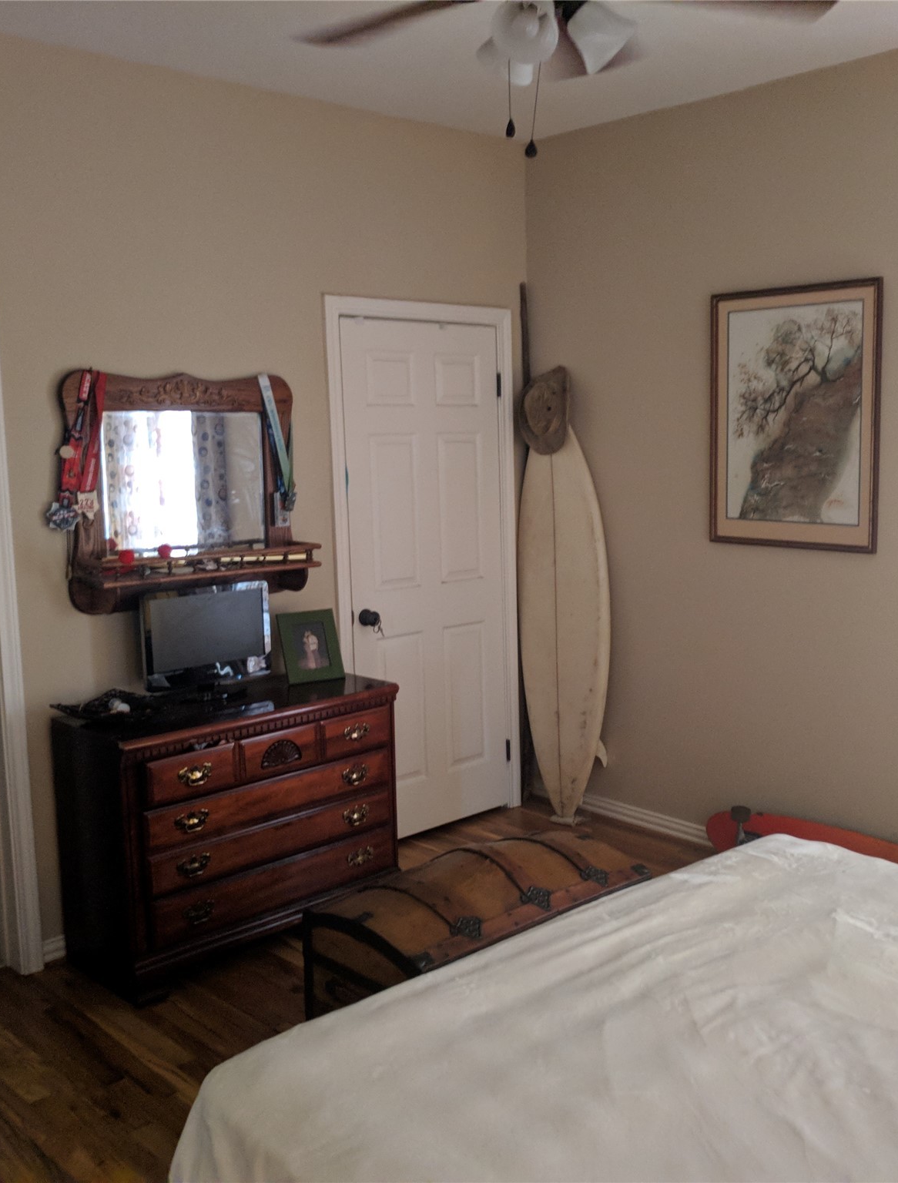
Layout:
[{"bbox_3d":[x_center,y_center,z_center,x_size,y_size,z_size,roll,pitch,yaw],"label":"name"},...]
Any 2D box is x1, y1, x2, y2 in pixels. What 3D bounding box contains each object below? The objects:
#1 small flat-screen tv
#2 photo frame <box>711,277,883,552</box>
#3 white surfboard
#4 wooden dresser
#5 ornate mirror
[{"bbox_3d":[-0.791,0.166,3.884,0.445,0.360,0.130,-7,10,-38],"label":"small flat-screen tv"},{"bbox_3d":[1.198,-0.602,4.132,0.030,0.897,0.665,-8,10,-42],"label":"photo frame"},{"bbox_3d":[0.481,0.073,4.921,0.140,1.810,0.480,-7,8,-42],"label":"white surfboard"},{"bbox_3d":[-0.694,0.748,3.891,1.030,0.787,0.470,-8,10,-42],"label":"wooden dresser"},{"bbox_3d":[-0.804,-0.333,3.875,0.875,0.760,0.170,-8,10,-42],"label":"ornate mirror"}]

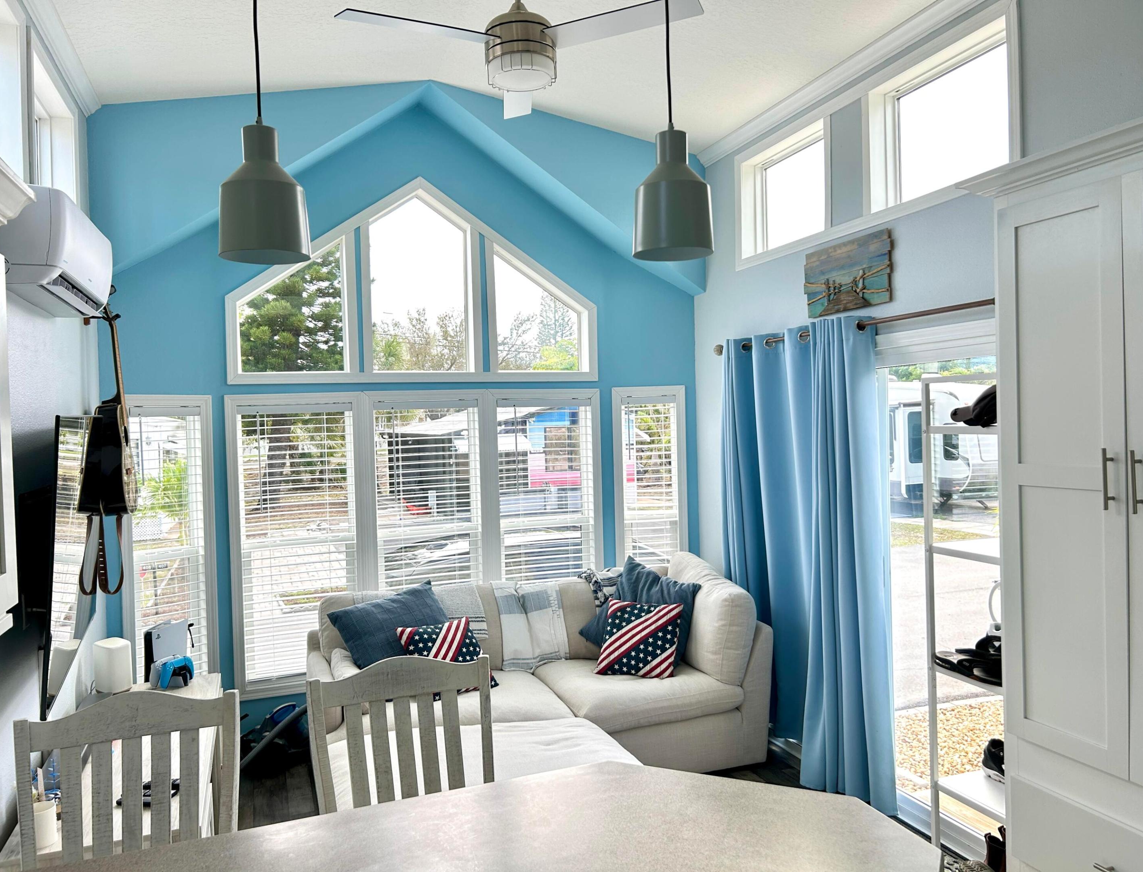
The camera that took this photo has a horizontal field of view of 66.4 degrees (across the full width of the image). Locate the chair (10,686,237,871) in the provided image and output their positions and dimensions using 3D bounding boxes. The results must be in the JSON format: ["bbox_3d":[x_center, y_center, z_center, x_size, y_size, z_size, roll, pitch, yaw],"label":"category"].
[{"bbox_3d":[-0.955,1.178,1.899,0.480,1.120,0.520,-2,1,-23],"label":"chair"}]

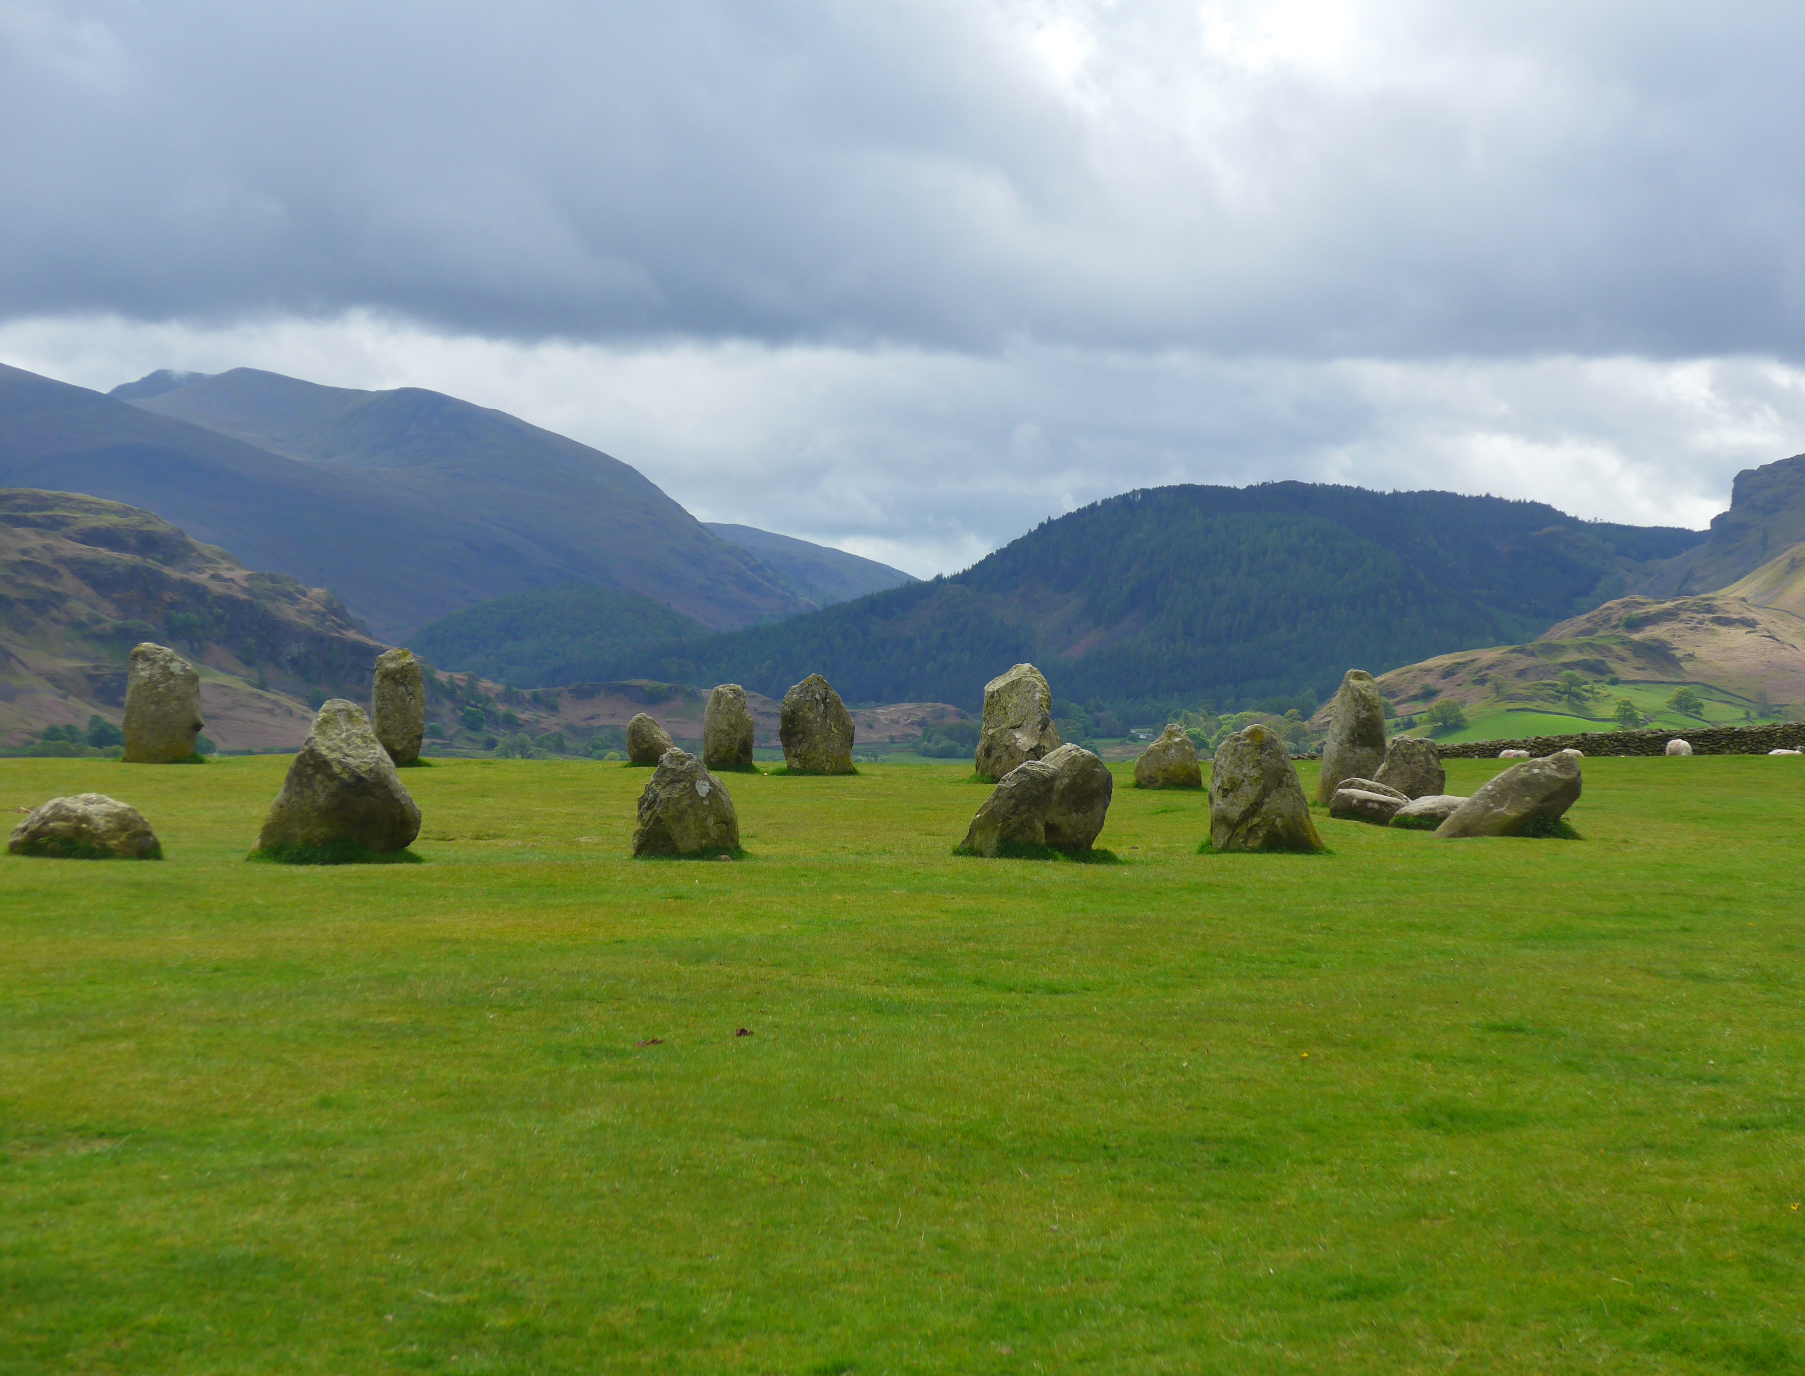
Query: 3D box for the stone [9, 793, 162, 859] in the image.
[{"bbox_3d":[-6.385,1.081,31.065,1.199,0.515,0.886,0,0,-12],"label":"stone"}]

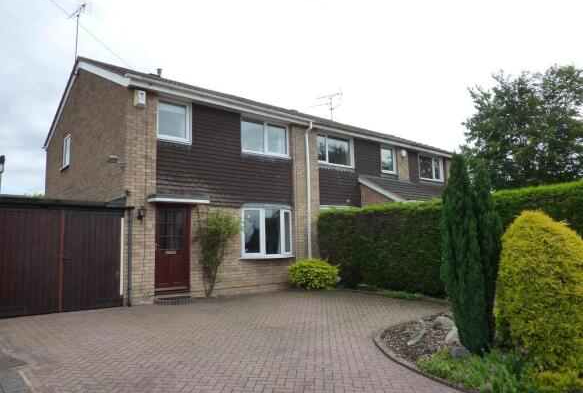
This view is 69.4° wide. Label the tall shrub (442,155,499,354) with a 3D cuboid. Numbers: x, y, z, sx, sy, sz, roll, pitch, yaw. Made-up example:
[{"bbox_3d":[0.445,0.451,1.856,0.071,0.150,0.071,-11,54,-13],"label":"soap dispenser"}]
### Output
[{"bbox_3d":[2.411,0.781,5.670,0.650,2.620,0.600,-2,-7,0],"label":"tall shrub"}]

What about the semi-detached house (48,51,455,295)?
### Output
[{"bbox_3d":[-0.625,-0.362,17.060,15.030,7.060,8.200,4,-9,-41],"label":"semi-detached house"}]

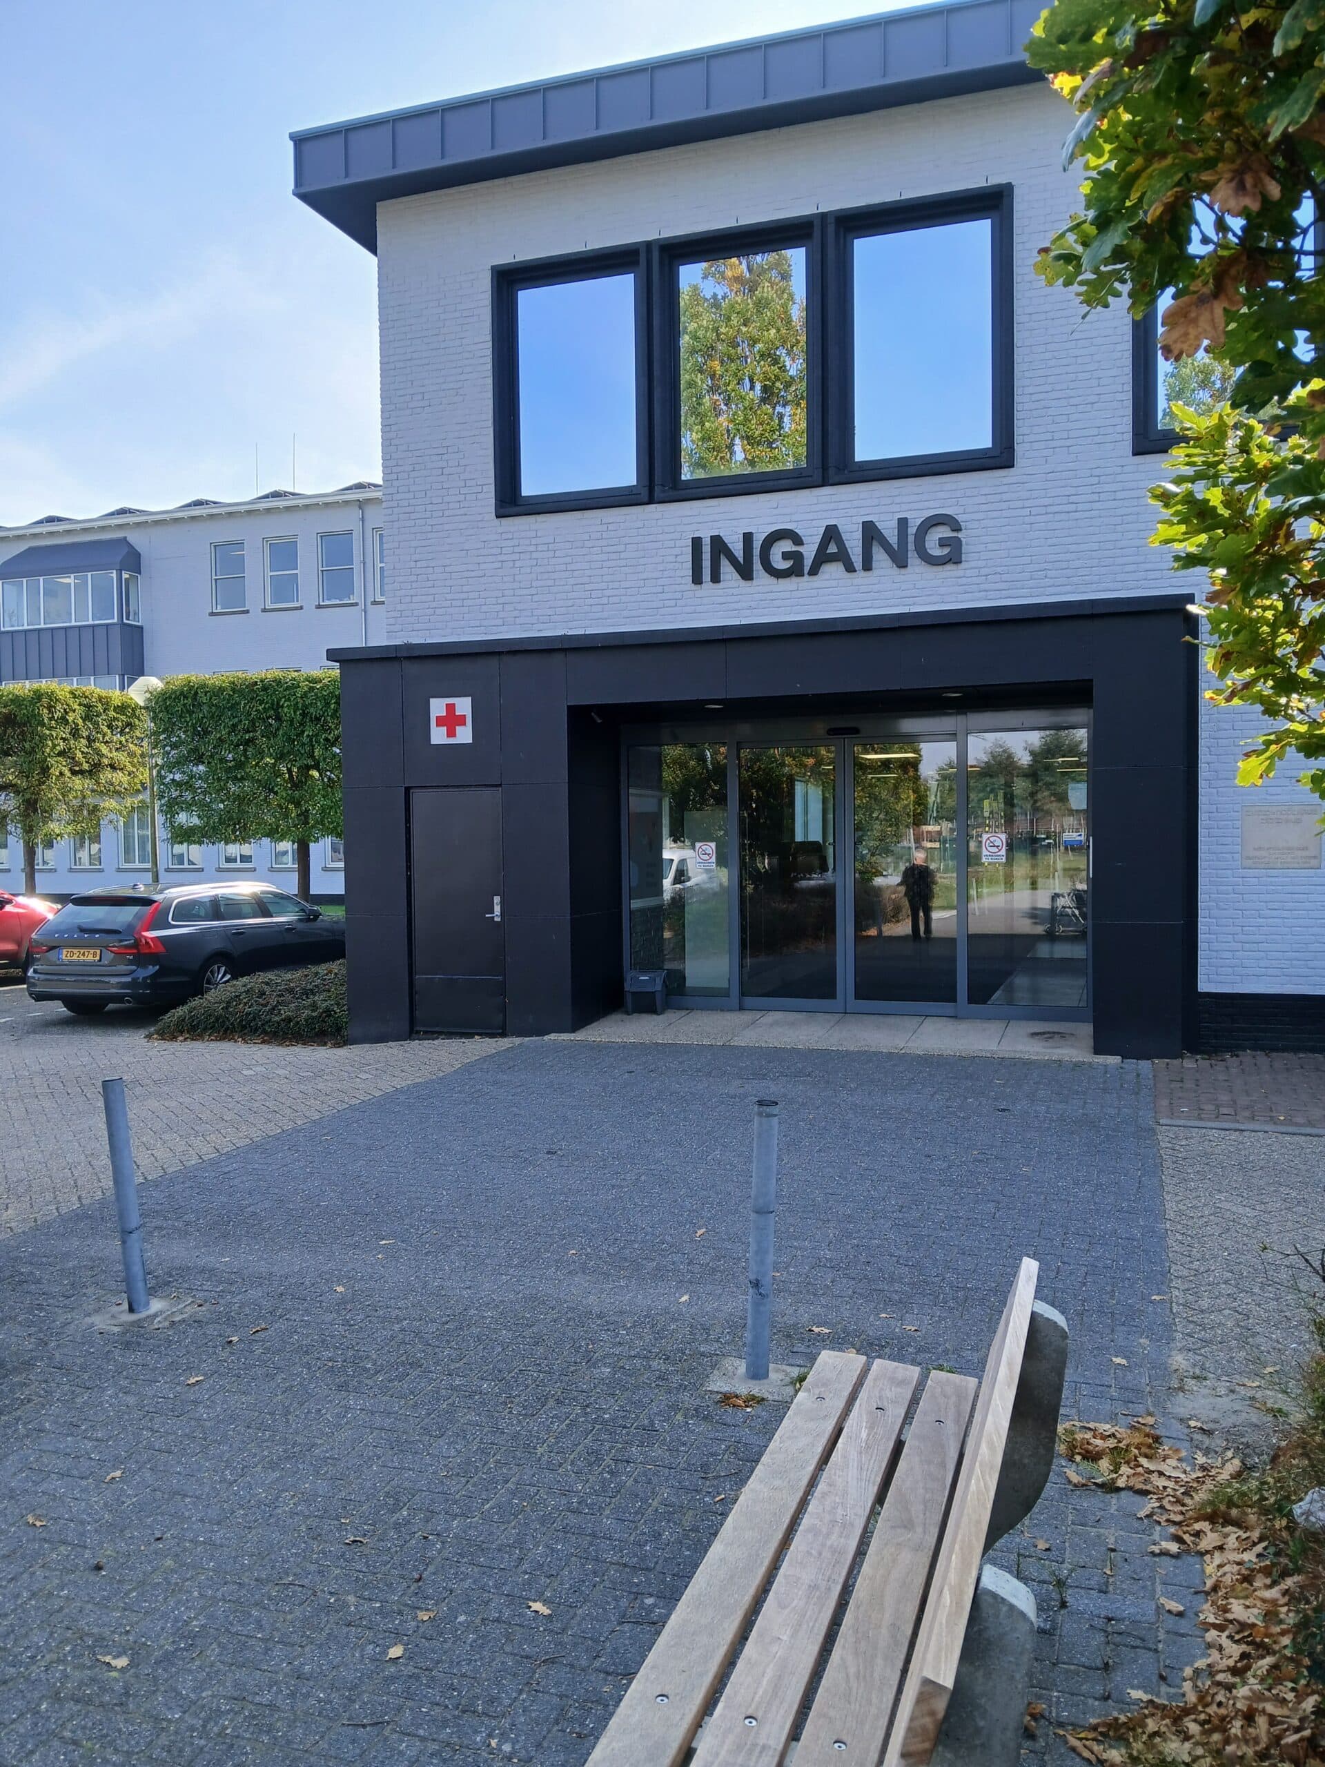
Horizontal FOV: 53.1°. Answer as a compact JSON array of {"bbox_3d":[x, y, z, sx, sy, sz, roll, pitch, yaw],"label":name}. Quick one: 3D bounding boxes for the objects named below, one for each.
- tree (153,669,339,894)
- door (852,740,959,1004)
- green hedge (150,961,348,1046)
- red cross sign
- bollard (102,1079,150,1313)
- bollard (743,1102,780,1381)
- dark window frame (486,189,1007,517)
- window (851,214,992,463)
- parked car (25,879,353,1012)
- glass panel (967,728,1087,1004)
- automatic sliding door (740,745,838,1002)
[{"bbox_3d":[-6.010,-1.035,22.474,3.800,4.660,3.100,0,2,18],"label":"tree"},{"bbox_3d":[2.160,-0.094,11.899,0.964,2.454,0.070,0,2,18],"label":"door"},{"bbox_3d":[-3.464,1.216,14.271,2.500,0.620,3.800,0,2,18],"label":"green hedge"},{"bbox_3d":[-1.859,-1.430,11.674,0.403,0.412,0.020,0,2,18],"label":"red cross sign"},{"bbox_3d":[-2.101,1.207,5.195,0.077,0.907,0.077,-7,-1,18],"label":"bollard"},{"bbox_3d":[0.335,1.188,4.430,0.076,0.919,0.076,3,2,18],"label":"bollard"},{"bbox_3d":[0.646,-4.435,11.267,4.529,2.236,0.150,0,2,18],"label":"dark window frame"},{"bbox_3d":[2.127,-4.422,10.846,1.134,1.859,0.090,0,2,18],"label":"window"},{"bbox_3d":[-5.661,0.757,16.829,1.910,1.475,4.930,0,2,16],"label":"parked car"},{"bbox_3d":[3.063,-0.121,11.144,0.970,2.300,0.040,0,2,18],"label":"glass panel"},{"bbox_3d":[1.176,-0.084,12.214,0.958,2.424,0.070,0,2,18],"label":"automatic sliding door"}]

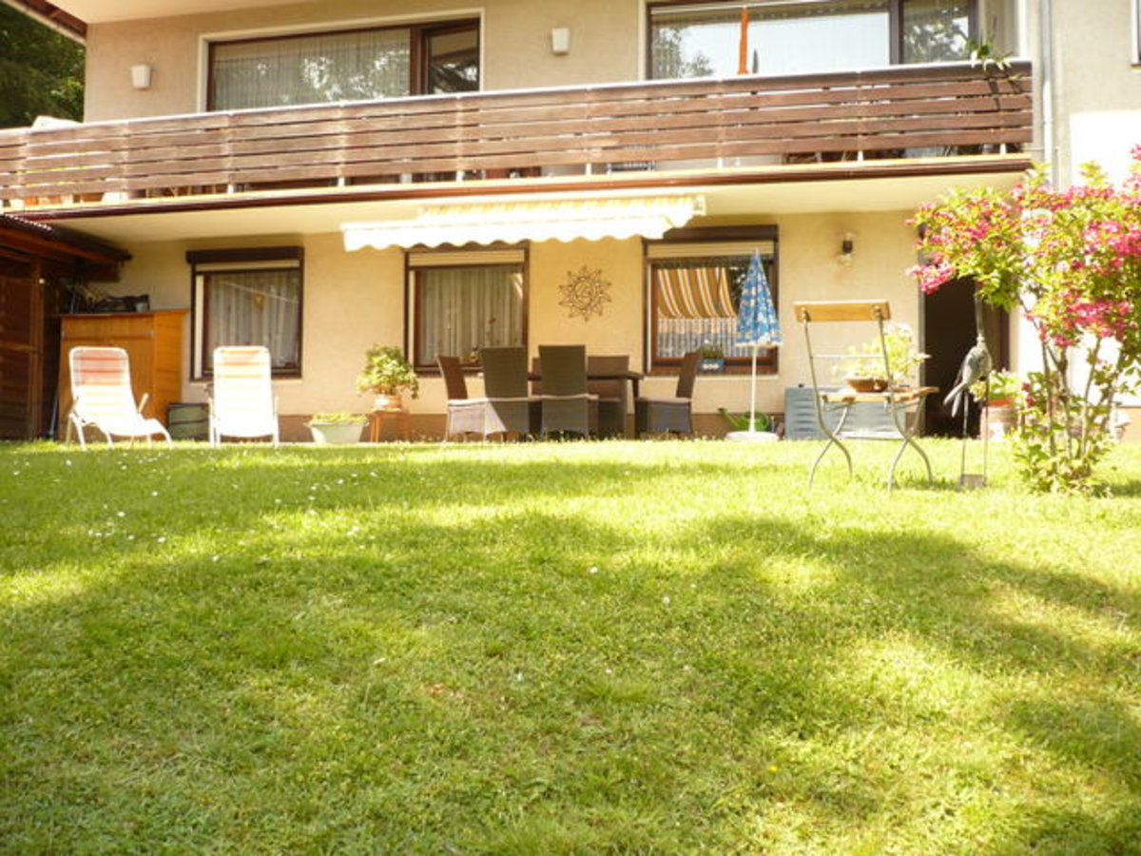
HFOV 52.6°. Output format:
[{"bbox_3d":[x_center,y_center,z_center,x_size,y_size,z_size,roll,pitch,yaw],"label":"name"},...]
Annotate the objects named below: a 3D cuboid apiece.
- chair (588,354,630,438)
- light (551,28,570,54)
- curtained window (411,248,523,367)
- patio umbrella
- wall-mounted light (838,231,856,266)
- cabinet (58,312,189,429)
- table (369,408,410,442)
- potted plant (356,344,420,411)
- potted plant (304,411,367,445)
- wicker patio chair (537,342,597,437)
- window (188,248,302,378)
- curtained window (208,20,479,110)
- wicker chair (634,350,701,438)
[{"bbox_3d":[0.380,-0.303,12.766,0.490,1.000,0.600,0,-2,13],"label":"chair"},{"bbox_3d":[-0.109,-4.691,13.966,0.220,0.310,0.150,0,-3,13],"label":"light"},{"bbox_3d":[-1.258,-1.462,14.136,1.552,1.502,0.150,0,-3,13],"label":"curtained window"},{"bbox_3d":[1.857,-0.793,11.524,0.490,1.920,0.490,0,-2,13],"label":"patio umbrella"},{"bbox_3d":[3.122,-2.026,13.041,0.200,0.412,0.220,0,-3,13],"label":"wall-mounted light"},{"bbox_3d":[-5.622,-0.618,14.495,1.340,1.670,0.700,0,-2,13],"label":"cabinet"},{"bbox_3d":[-2.057,0.004,13.100,0.390,0.380,0.370,0,-2,13],"label":"table"},{"bbox_3d":[-2.162,-0.593,13.700,0.680,0.760,0.620,0,-3,0],"label":"potted plant"},{"bbox_3d":[-2.550,-0.012,12.501,0.580,0.380,0.450,0,-2,13],"label":"potted plant"},{"bbox_3d":[-0.035,-0.374,12.100,0.500,0.980,0.600,0,-3,13],"label":"wicker patio chair"},{"bbox_3d":[-4.168,-1.477,14.809,1.609,1.684,0.150,0,-3,13],"label":"window"},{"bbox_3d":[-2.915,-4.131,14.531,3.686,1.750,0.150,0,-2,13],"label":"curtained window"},{"bbox_3d":[1.031,-0.313,12.310,0.620,1.000,0.490,1,-2,-12],"label":"wicker chair"}]

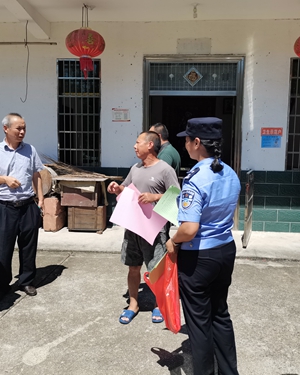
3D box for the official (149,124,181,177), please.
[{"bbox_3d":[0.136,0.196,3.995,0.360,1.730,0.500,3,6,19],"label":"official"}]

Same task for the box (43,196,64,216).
[{"bbox_3d":[-1.485,0.304,5.912,0.215,0.250,0.350,2,6,7],"label":"box"}]

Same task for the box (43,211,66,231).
[{"bbox_3d":[-1.509,0.548,5.938,0.200,0.230,0.360,2,6,7],"label":"box"}]

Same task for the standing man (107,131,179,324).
[{"bbox_3d":[-0.052,0.320,3.184,0.560,1.580,0.480,5,7,33],"label":"standing man"}]

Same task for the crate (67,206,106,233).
[{"bbox_3d":[-0.961,0.482,5.875,0.520,0.370,0.330,2,6,5],"label":"crate"}]

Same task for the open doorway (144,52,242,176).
[{"bbox_3d":[0.662,-0.683,6.007,1.550,2.720,0.220,2,6,5],"label":"open doorway"}]

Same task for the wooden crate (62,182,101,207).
[{"bbox_3d":[-1.049,0.087,5.859,0.540,0.370,0.400,1,6,3],"label":"wooden crate"}]

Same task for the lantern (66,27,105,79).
[{"bbox_3d":[-0.912,-1.890,5.309,0.560,0.710,0.560,2,6,5],"label":"lantern"}]

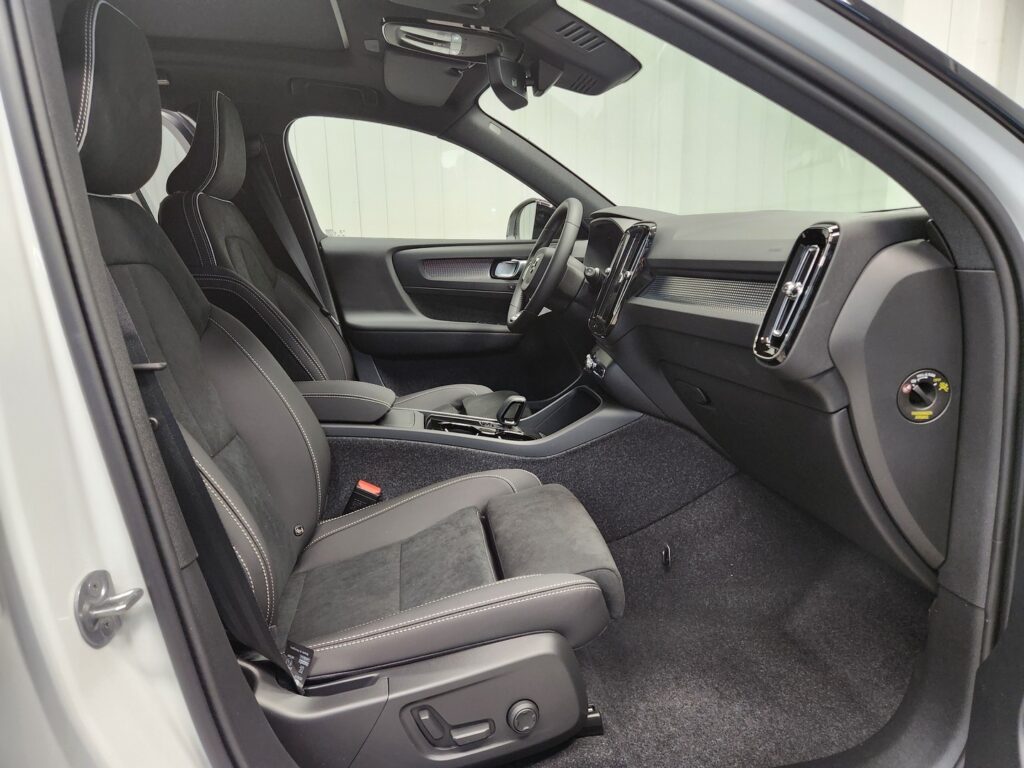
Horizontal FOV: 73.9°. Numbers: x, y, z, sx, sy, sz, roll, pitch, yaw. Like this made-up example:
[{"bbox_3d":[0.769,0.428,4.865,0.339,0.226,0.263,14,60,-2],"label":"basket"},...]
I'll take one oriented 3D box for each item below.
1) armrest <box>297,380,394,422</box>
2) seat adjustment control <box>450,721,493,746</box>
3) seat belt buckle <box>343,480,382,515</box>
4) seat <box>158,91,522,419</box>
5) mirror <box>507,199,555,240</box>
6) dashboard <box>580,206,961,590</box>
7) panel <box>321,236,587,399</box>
[{"bbox_3d":[-0.399,0.040,1.460,0.290,0.068,0.190,-4,15,-10],"label":"armrest"},{"bbox_3d":[-0.056,0.492,0.958,0.064,0.024,0.020,-10,16,-8],"label":"seat adjustment control"},{"bbox_3d":[-0.315,0.255,1.415,0.058,0.090,0.030,23,9,-15],"label":"seat belt buckle"},{"bbox_3d":[-0.384,-0.163,1.792,0.880,1.100,0.540,-4,15,-10],"label":"seat"},{"bbox_3d":[0.083,-0.555,2.356,0.130,0.170,0.230,-7,15,-21],"label":"mirror"},{"bbox_3d":[0.406,-0.135,1.559,0.510,0.550,1.430,-4,15,-10],"label":"dashboard"},{"bbox_3d":[-0.107,-0.162,2.189,0.920,0.640,0.130,-4,15,-10],"label":"panel"}]

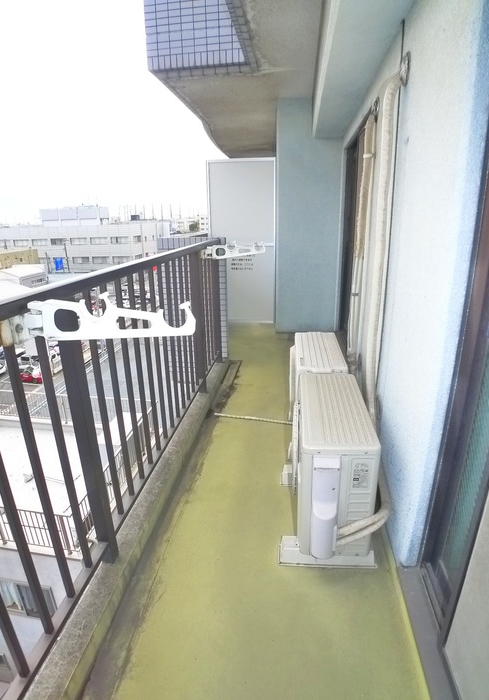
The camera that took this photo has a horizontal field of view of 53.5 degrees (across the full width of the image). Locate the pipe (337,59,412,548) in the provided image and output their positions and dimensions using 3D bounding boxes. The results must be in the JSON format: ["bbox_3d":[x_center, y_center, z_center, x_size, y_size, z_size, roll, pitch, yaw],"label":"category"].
[{"bbox_3d":[0.522,-0.165,2.008,0.218,1.820,0.622,0,17,6],"label":"pipe"}]

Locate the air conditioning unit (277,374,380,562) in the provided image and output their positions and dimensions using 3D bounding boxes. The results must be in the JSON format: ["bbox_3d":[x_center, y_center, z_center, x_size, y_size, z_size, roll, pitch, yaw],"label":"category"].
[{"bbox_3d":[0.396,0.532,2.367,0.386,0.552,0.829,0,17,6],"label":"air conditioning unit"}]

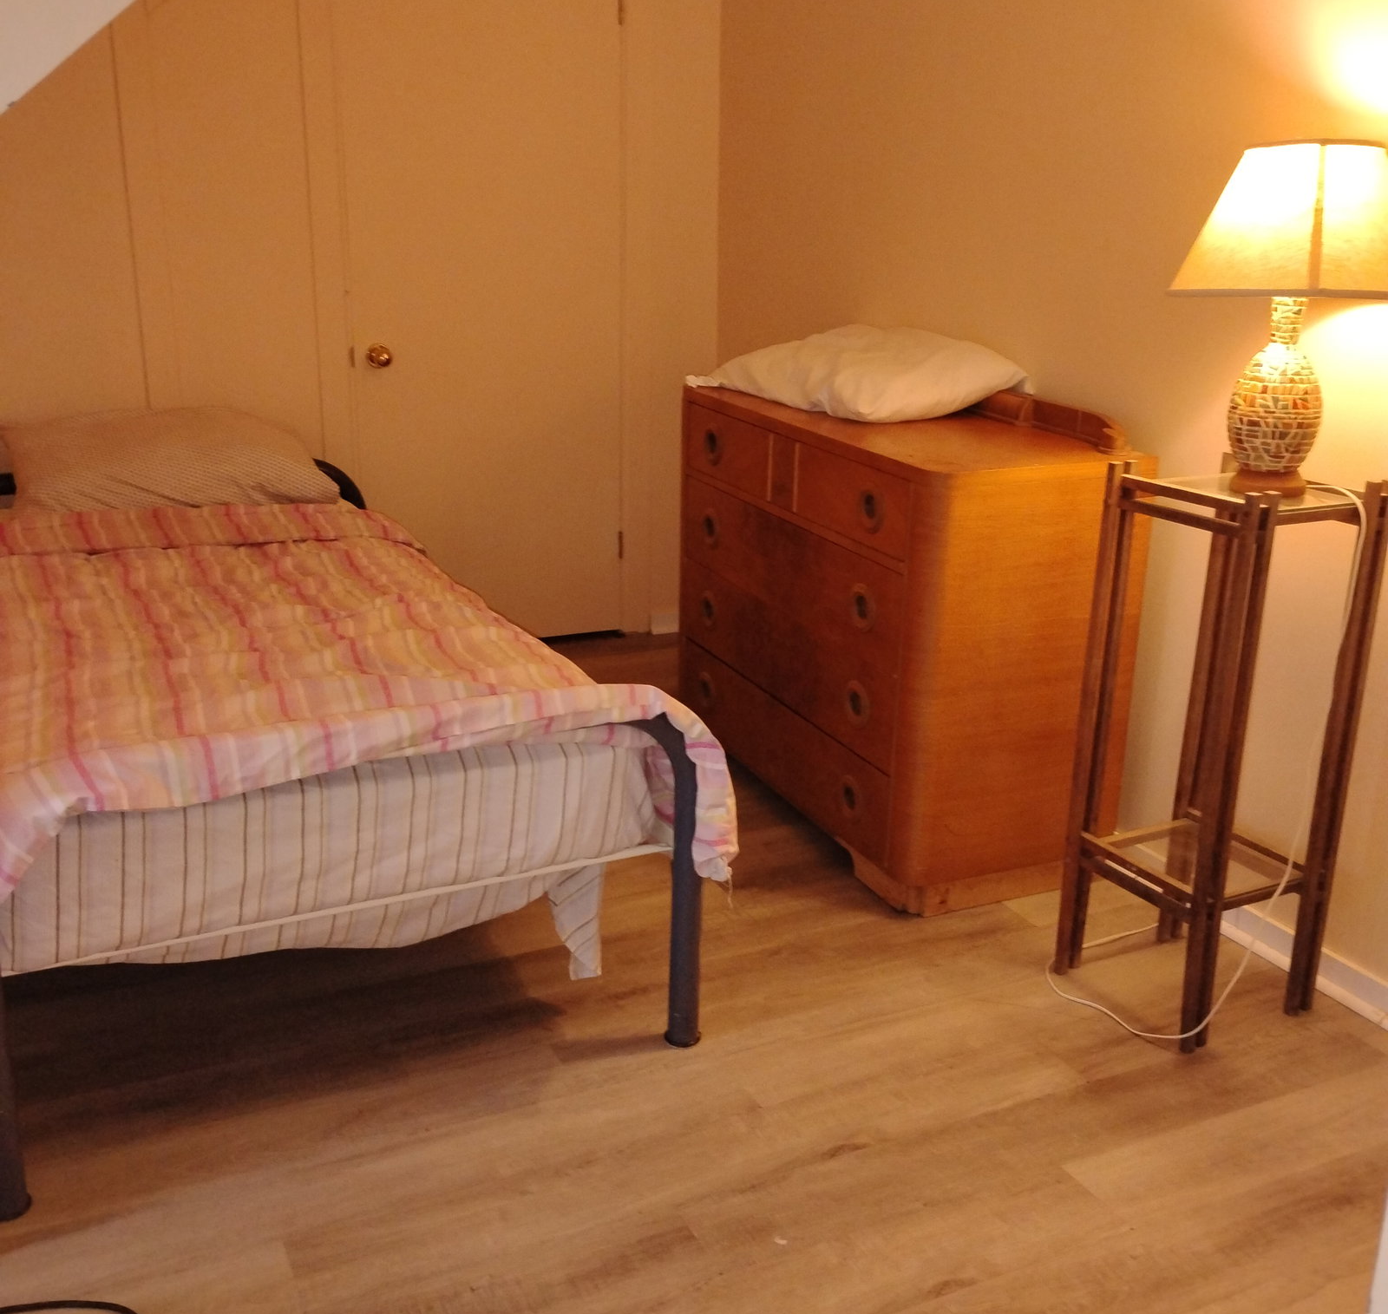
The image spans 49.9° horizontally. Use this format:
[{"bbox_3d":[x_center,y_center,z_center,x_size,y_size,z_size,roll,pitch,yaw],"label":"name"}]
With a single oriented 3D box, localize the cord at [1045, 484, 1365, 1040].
[{"bbox_3d":[0.824,0.155,2.464,0.370,0.905,0.410,-7,19,-23],"label":"cord"}]

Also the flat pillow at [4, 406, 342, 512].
[{"bbox_3d":[-1.233,-0.459,3.577,0.710,0.240,0.430,-7,19,-23],"label":"flat pillow"}]

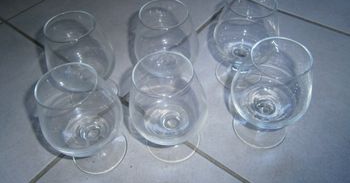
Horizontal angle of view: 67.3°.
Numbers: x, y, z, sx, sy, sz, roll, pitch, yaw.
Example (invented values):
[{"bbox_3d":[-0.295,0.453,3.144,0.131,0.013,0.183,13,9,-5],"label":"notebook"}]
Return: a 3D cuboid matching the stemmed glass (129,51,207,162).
[{"bbox_3d":[-0.008,0.021,0.296,0.085,0.122,0.085,-2,50,2],"label":"stemmed glass"}]

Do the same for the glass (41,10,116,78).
[{"bbox_3d":[-0.120,-0.037,0.352,0.085,0.122,0.085,-2,50,2],"label":"glass"}]

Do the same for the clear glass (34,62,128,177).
[{"bbox_3d":[-0.099,0.033,0.292,0.085,0.122,0.085,-2,50,2],"label":"clear glass"}]

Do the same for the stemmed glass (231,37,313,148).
[{"bbox_3d":[0.106,0.005,0.302,0.085,0.122,0.085,-2,50,2],"label":"stemmed glass"}]

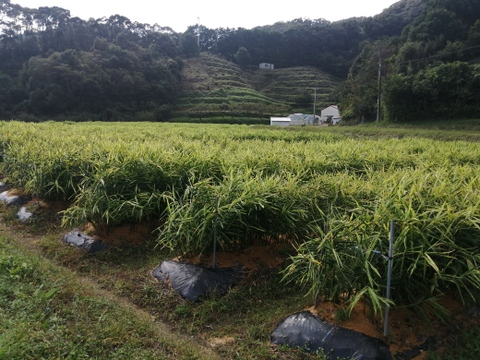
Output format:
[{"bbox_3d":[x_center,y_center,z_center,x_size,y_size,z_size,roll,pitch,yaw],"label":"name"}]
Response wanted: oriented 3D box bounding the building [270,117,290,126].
[{"bbox_3d":[10.804,-15.284,95.000,5.000,2.400,3.500,-1,9,-6],"label":"building"}]

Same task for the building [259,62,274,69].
[{"bbox_3d":[12.266,-52.086,165.000,6.400,2.500,3.000,-4,10,-25],"label":"building"}]

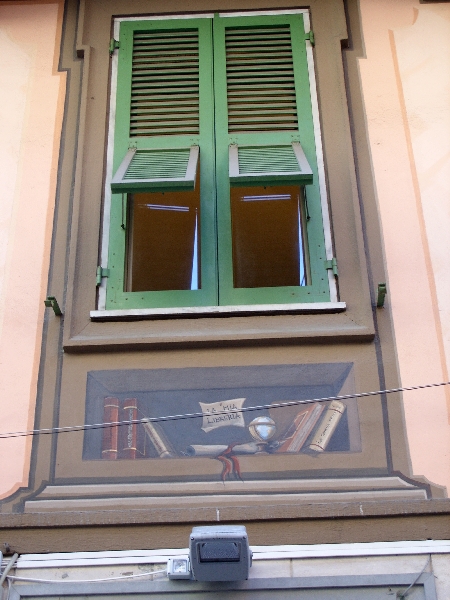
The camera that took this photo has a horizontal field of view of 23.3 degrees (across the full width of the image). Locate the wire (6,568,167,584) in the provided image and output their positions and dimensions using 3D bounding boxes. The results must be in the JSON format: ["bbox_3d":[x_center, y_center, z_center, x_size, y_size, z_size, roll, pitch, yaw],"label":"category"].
[{"bbox_3d":[-0.535,1.070,4.209,0.620,0.044,0.030,-2,-35,1],"label":"wire"}]

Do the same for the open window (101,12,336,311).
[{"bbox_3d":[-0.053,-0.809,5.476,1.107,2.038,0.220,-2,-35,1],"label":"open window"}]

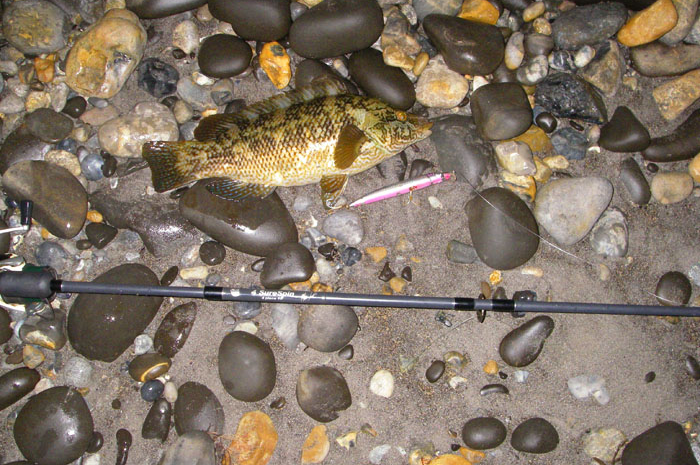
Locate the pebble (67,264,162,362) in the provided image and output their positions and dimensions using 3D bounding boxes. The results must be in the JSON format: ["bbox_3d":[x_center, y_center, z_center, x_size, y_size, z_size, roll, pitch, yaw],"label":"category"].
[{"bbox_3d":[-0.261,0.086,0.854,0.083,0.037,0.119,41,81,8],"label":"pebble"}]

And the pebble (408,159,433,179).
[{"bbox_3d":[0.088,-0.080,0.975,0.025,0.015,0.032,29,77,7],"label":"pebble"}]

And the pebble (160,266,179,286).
[{"bbox_3d":[-0.221,0.054,0.940,0.014,0.010,0.027,28,77,7],"label":"pebble"}]

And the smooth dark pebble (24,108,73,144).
[{"bbox_3d":[-0.347,-0.124,0.886,0.057,0.022,0.037,11,78,2],"label":"smooth dark pebble"}]

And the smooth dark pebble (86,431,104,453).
[{"bbox_3d":[-0.294,0.242,0.888,0.021,0.015,0.024,32,77,8],"label":"smooth dark pebble"}]

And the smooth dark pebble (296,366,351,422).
[{"bbox_3d":[-0.030,0.185,0.878,0.064,0.040,0.060,44,84,6],"label":"smooth dark pebble"}]

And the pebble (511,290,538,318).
[{"bbox_3d":[0.195,0.080,0.857,0.030,0.018,0.030,-4,73,-1],"label":"pebble"}]

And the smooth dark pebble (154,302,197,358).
[{"bbox_3d":[-0.193,0.105,0.848,0.035,0.020,0.067,17,74,5],"label":"smooth dark pebble"}]

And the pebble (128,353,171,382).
[{"bbox_3d":[-0.217,0.145,0.838,0.044,0.016,0.026,-21,74,-6],"label":"pebble"}]

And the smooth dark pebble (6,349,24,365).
[{"bbox_3d":[-0.389,0.145,0.893,0.022,0.012,0.015,-30,82,-5],"label":"smooth dark pebble"}]

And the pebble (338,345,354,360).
[{"bbox_3d":[-0.002,0.132,0.846,0.015,0.009,0.015,36,76,10],"label":"pebble"}]

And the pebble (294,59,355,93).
[{"bbox_3d":[-0.029,-0.184,0.955,0.083,0.035,0.058,14,76,3],"label":"pebble"}]

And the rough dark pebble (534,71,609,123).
[{"bbox_3d":[0.283,-0.172,0.985,0.093,0.045,0.061,19,76,5],"label":"rough dark pebble"}]

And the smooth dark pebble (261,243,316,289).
[{"bbox_3d":[-0.074,0.037,0.896,0.065,0.032,0.050,-16,77,-4],"label":"smooth dark pebble"}]

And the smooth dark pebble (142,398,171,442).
[{"bbox_3d":[-0.225,0.218,0.892,0.029,0.020,0.050,15,75,4],"label":"smooth dark pebble"}]

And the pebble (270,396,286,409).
[{"bbox_3d":[-0.077,0.186,0.831,0.017,0.005,0.009,-38,77,-11],"label":"pebble"}]

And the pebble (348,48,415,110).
[{"bbox_3d":[0.041,-0.198,0.989,0.058,0.046,0.102,-40,79,-10],"label":"pebble"}]

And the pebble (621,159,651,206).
[{"bbox_3d":[0.344,-0.061,0.928,0.027,0.022,0.061,-19,77,-5],"label":"pebble"}]

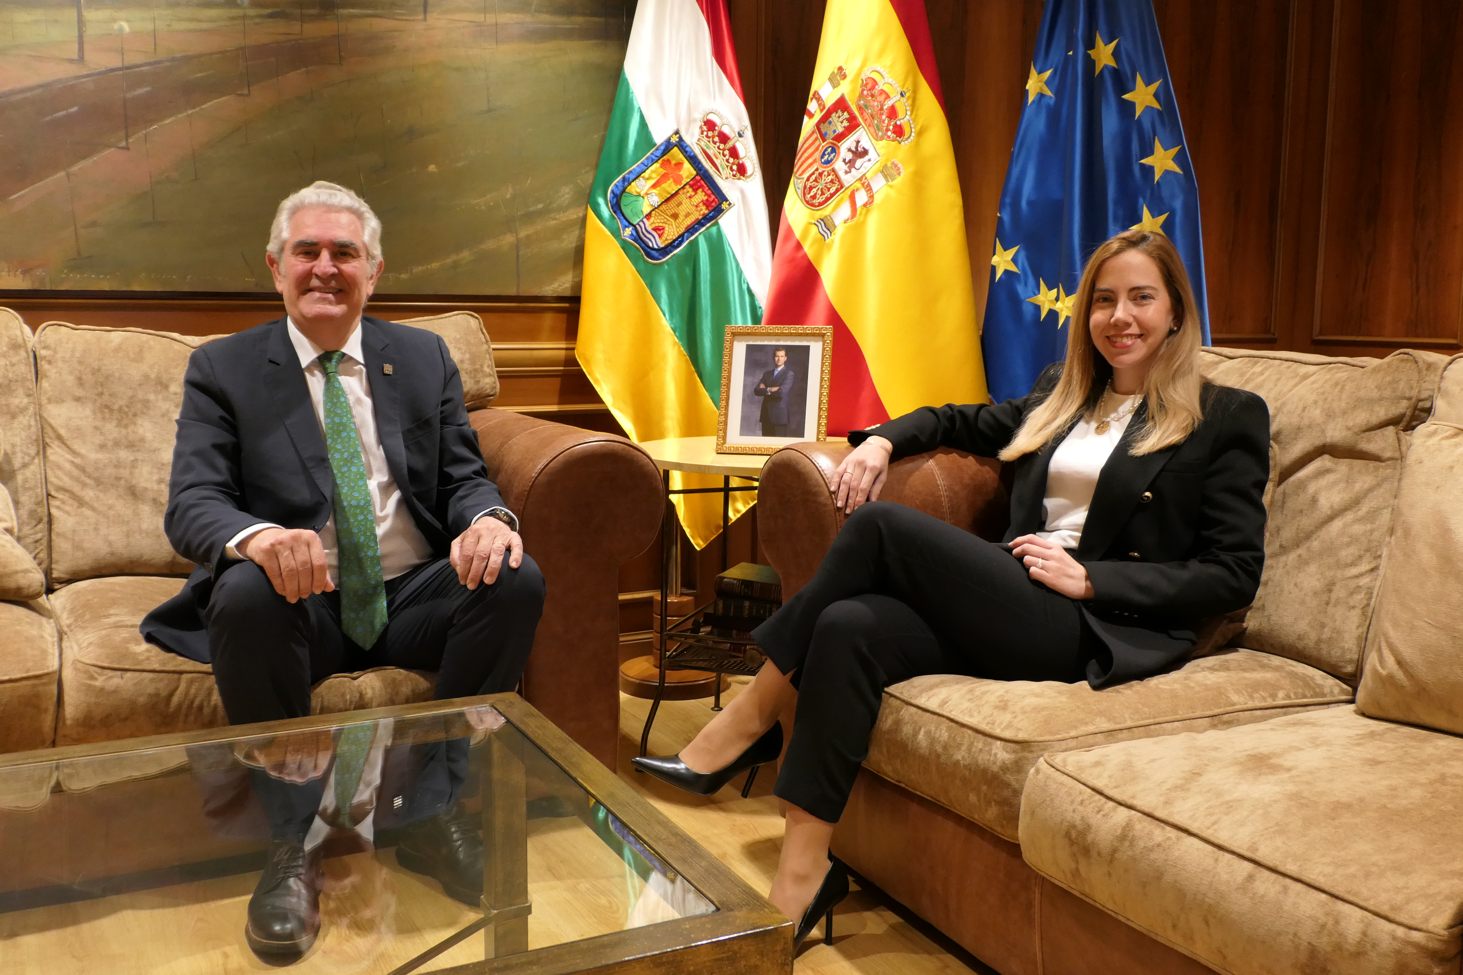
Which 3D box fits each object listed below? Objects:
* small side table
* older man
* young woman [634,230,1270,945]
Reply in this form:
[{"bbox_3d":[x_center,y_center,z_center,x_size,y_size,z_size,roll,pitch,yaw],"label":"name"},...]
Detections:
[{"bbox_3d":[0.098,0.255,2.920,0.700,0.670,0.700,3,8,19],"label":"small side table"},{"bbox_3d":[-0.700,0.060,2.271,0.640,1.210,0.870,-3,8,-25],"label":"older man"},{"bbox_3d":[0.384,0.141,2.044,0.940,1.120,0.620,-6,9,-40],"label":"young woman"}]

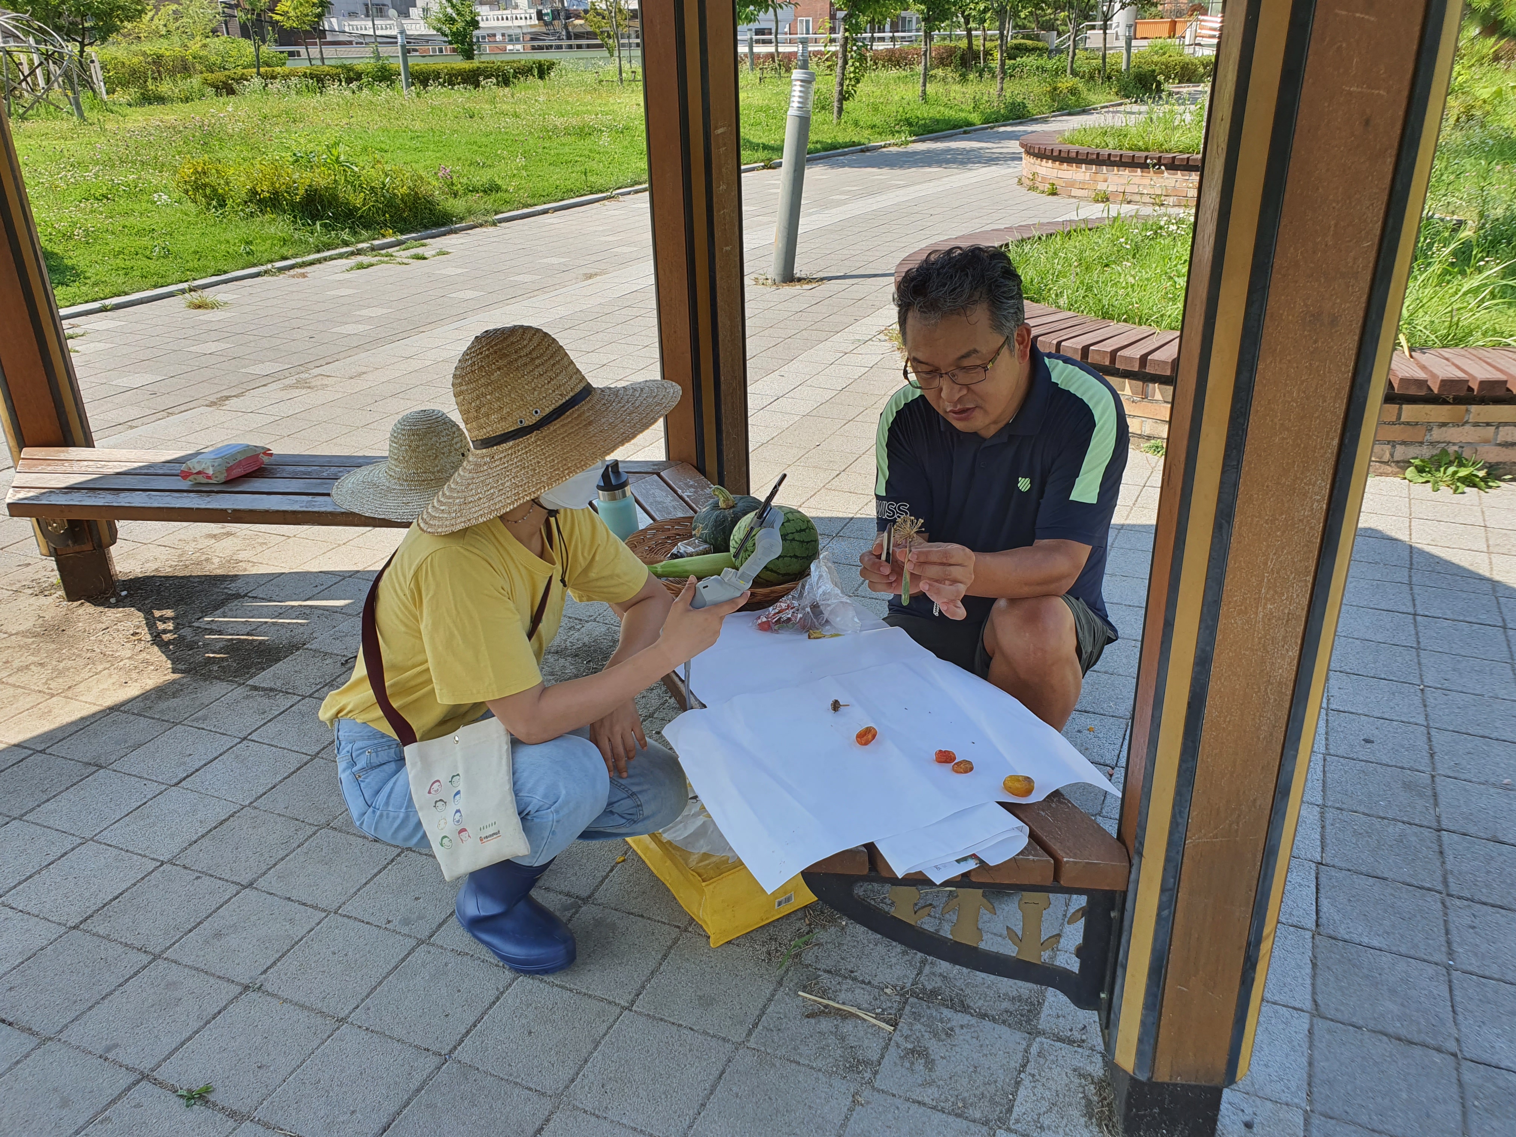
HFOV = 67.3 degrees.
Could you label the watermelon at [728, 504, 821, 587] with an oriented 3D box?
[{"bbox_3d":[0.030,-0.040,2.123,0.168,0.165,0.168,-1,24,0],"label":"watermelon"}]

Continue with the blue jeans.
[{"bbox_3d":[-0.393,0.339,1.948,0.570,0.290,0.370,8,25,20],"label":"blue jeans"}]

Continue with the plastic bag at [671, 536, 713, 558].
[{"bbox_3d":[-0.126,-0.045,2.272,0.090,0.035,0.060,-8,24,-15],"label":"plastic bag"}]

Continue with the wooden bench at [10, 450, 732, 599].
[{"bbox_3d":[-1.101,-0.022,2.925,1.880,0.450,0.410,2,24,7],"label":"wooden bench"}]

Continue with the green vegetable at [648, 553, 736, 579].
[{"bbox_3d":[-0.108,-0.003,2.183,0.210,0.047,0.047,2,24,6],"label":"green vegetable"}]

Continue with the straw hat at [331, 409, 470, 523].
[{"bbox_3d":[-0.795,-0.270,2.715,0.440,0.190,0.440,-1,23,0],"label":"straw hat"}]

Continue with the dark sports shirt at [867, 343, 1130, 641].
[{"bbox_3d":[0.448,-0.111,2.097,0.460,0.550,0.320,13,39,26],"label":"dark sports shirt"}]

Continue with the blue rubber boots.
[{"bbox_3d":[-0.425,0.546,1.917,0.245,0.200,0.105,15,28,34],"label":"blue rubber boots"}]

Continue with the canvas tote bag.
[{"bbox_3d":[-0.461,0.248,1.764,0.210,0.480,0.150,-5,17,7],"label":"canvas tote bag"}]

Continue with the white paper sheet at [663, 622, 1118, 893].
[{"bbox_3d":[0.147,0.247,1.715,0.520,0.050,0.600,-10,25,-20],"label":"white paper sheet"}]

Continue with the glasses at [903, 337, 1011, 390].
[{"bbox_3d":[0.320,-0.334,1.753,0.142,0.043,0.140,7,41,36],"label":"glasses"}]

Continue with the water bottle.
[{"bbox_3d":[-0.282,-0.124,2.305,0.083,0.220,0.083,-1,24,0],"label":"water bottle"}]

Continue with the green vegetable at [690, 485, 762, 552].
[{"bbox_3d":[-0.057,-0.104,2.321,0.160,0.135,0.160,-1,24,0],"label":"green vegetable"}]

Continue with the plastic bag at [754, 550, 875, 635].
[{"bbox_3d":[0.101,0.029,2.050,0.210,0.125,0.150,1,23,5],"label":"plastic bag"}]

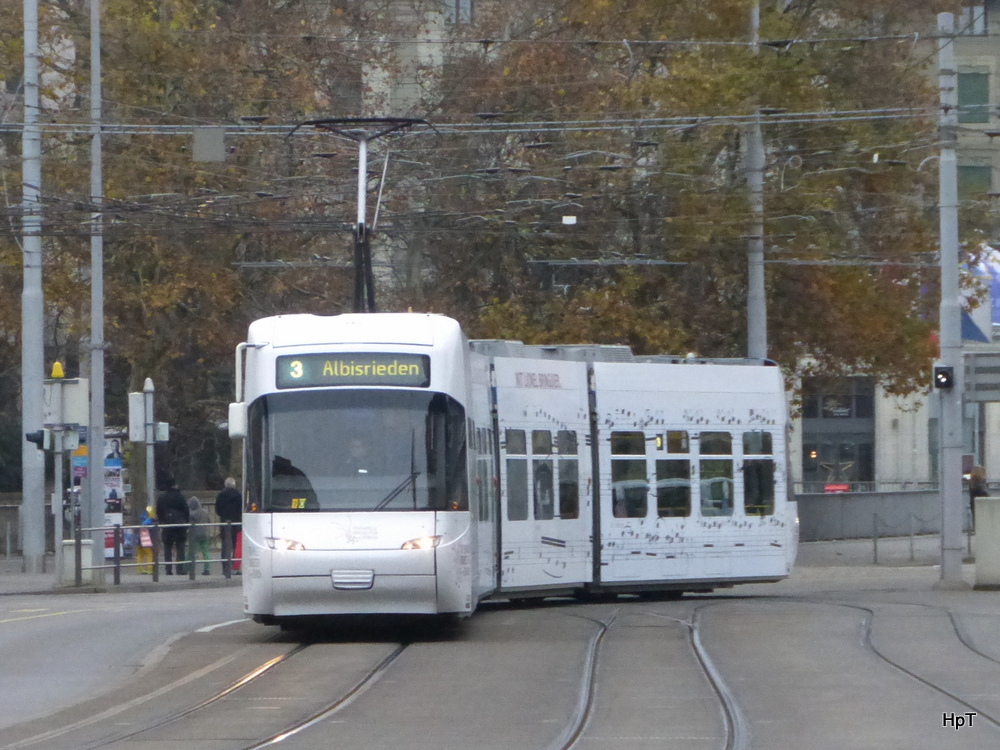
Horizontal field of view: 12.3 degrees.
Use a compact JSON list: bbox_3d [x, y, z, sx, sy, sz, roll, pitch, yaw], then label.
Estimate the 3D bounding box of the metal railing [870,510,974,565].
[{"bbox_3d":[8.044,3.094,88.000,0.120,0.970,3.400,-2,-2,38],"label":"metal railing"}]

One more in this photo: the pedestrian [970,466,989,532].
[{"bbox_3d":[11.710,3.076,113.000,0.460,1.660,0.480,0,-1,-6],"label":"pedestrian"}]

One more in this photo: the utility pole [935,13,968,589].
[{"bbox_3d":[6.864,-1.129,70.500,0.450,8.800,0.450,0,-1,0],"label":"utility pole"}]

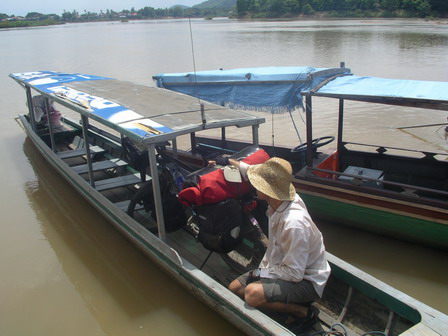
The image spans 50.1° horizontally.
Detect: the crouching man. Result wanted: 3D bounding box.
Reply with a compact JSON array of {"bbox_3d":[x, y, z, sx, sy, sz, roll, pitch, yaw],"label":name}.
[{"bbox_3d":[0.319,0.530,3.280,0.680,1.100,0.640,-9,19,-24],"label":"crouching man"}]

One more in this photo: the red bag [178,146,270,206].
[{"bbox_3d":[0.007,0.063,3.857,0.720,0.310,0.260,-24,-9,-25],"label":"red bag"}]

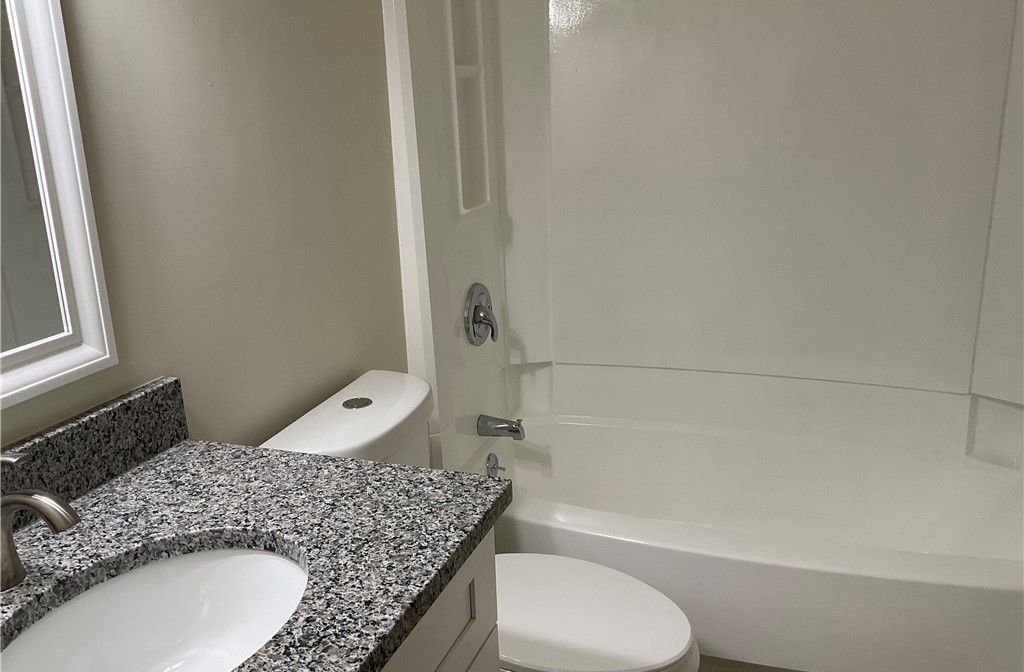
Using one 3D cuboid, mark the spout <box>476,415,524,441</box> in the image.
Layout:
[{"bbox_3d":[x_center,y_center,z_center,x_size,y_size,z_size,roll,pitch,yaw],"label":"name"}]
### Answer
[{"bbox_3d":[-0.028,0.277,2.563,0.140,0.063,0.058,4,17,19],"label":"spout"}]

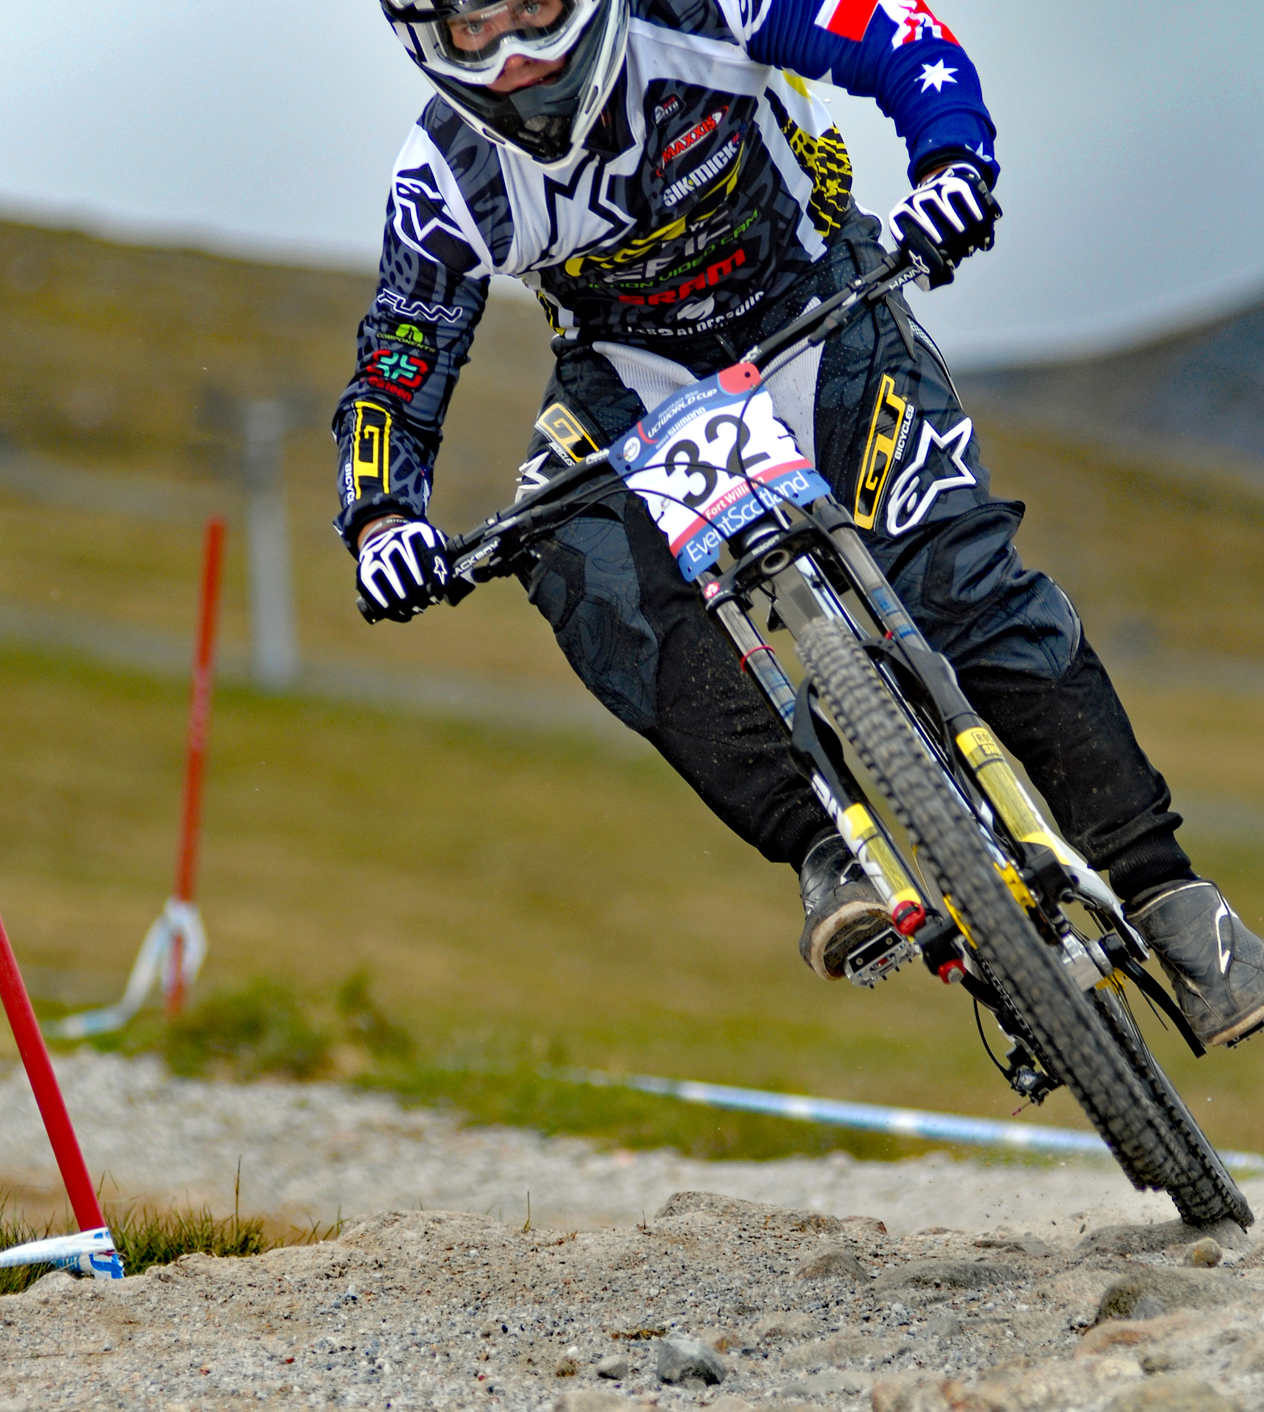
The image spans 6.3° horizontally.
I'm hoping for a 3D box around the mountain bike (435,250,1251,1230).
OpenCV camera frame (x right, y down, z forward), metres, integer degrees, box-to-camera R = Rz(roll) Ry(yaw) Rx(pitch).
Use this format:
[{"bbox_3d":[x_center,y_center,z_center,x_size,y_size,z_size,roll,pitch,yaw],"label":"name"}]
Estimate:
[{"bbox_3d":[0.338,0.118,12.199,0.780,1.000,1.830,-32,-7,3],"label":"mountain bike"}]

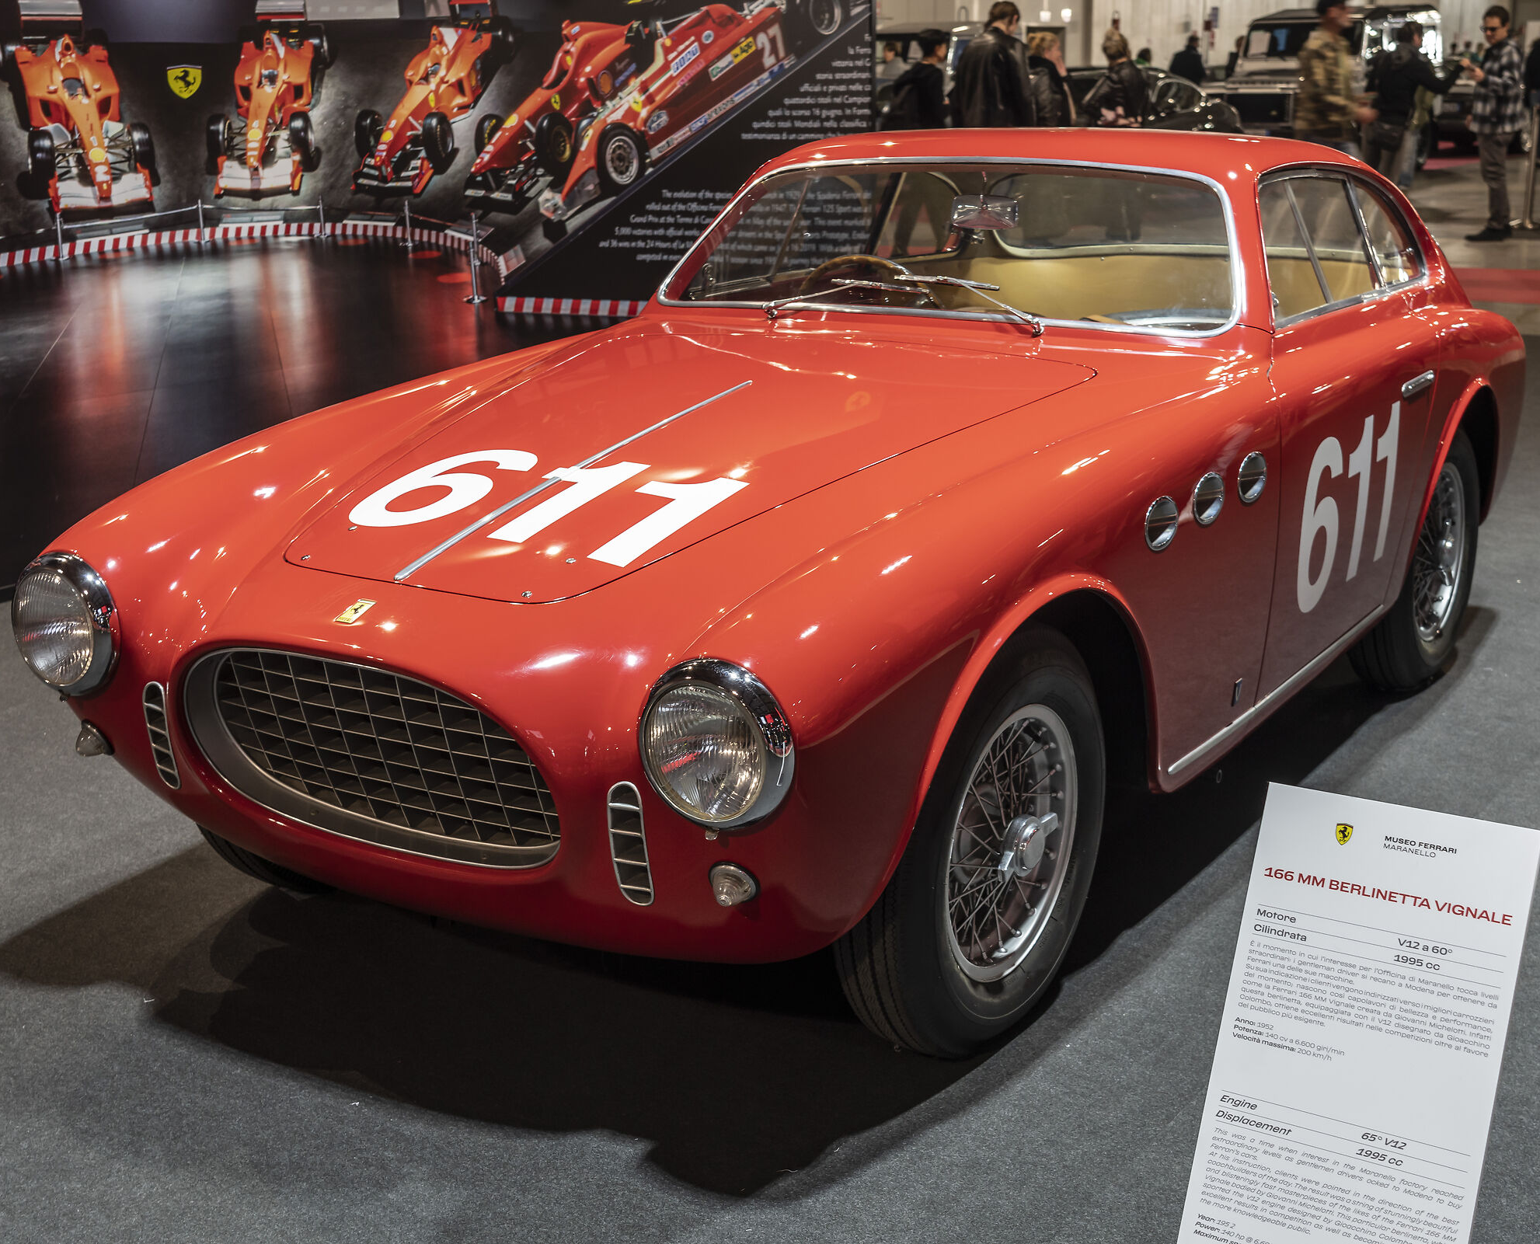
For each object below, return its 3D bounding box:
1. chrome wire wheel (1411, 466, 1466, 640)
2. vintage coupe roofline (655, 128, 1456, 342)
[{"bbox_3d":[1.576,-0.177,5.046,0.130,0.440,0.440,8,18,32],"label":"chrome wire wheel"},{"bbox_3d":[0.717,-0.960,4.852,1.360,0.410,1.650,8,18,32],"label":"vintage coupe roofline"}]

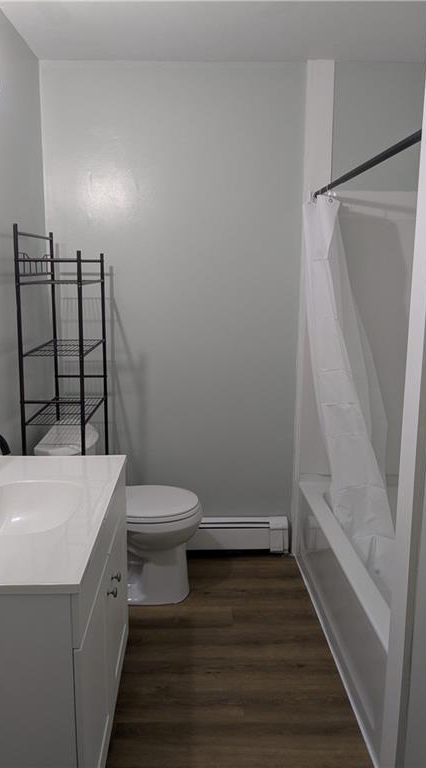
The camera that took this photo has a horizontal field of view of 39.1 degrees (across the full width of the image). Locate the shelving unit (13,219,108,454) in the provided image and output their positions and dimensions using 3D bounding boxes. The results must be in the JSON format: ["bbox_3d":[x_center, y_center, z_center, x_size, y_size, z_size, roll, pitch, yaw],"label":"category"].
[{"bbox_3d":[-0.651,0.175,2.746,0.260,1.710,0.615,0,10,-2],"label":"shelving unit"}]

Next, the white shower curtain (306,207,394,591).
[{"bbox_3d":[0.602,0.002,2.709,0.300,1.740,0.760,0,10,-2],"label":"white shower curtain"}]

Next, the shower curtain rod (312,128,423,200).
[{"bbox_3d":[0.558,-0.799,2.223,0.032,0.032,1.510,0,10,-4],"label":"shower curtain rod"}]

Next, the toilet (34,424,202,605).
[{"bbox_3d":[-0.420,0.630,2.849,0.735,0.780,0.460,0,10,-2],"label":"toilet"}]

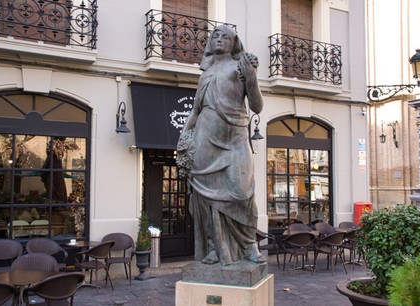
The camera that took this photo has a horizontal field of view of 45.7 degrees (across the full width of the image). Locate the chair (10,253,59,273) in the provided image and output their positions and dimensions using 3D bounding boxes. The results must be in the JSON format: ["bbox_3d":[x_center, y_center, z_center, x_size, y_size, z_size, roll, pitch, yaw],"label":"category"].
[{"bbox_3d":[-2.278,1.730,6.393,0.580,0.820,0.580,1,-4,-15],"label":"chair"}]

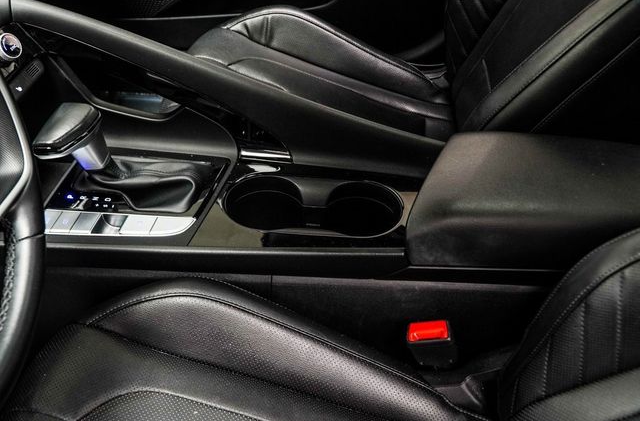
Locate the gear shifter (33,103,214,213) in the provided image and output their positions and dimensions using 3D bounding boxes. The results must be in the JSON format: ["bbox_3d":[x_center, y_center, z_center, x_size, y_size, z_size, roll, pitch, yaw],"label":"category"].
[{"bbox_3d":[-0.188,-0.057,0.636,0.142,0.104,0.082,3,45,3],"label":"gear shifter"}]

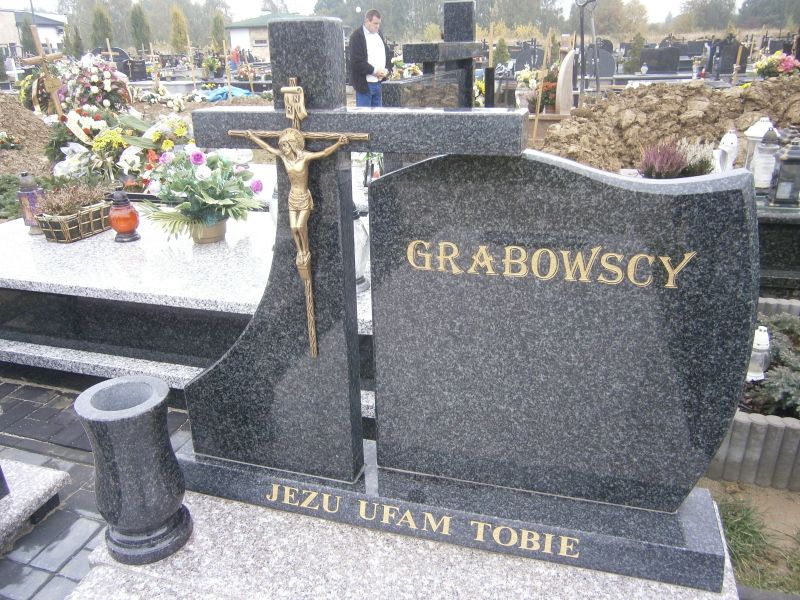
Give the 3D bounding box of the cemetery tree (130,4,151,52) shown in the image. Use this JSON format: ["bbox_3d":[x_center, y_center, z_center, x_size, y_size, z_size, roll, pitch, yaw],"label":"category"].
[{"bbox_3d":[-13.200,-13.298,30.743,1.000,3.600,1.000,-10,25,-19],"label":"cemetery tree"}]

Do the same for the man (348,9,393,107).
[{"bbox_3d":[-0.290,-2.110,6.402,0.380,1.780,0.560,20,30,41],"label":"man"}]

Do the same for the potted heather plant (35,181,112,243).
[{"bbox_3d":[-1.602,-0.442,2.986,0.190,0.240,0.330,6,24,16],"label":"potted heather plant"}]

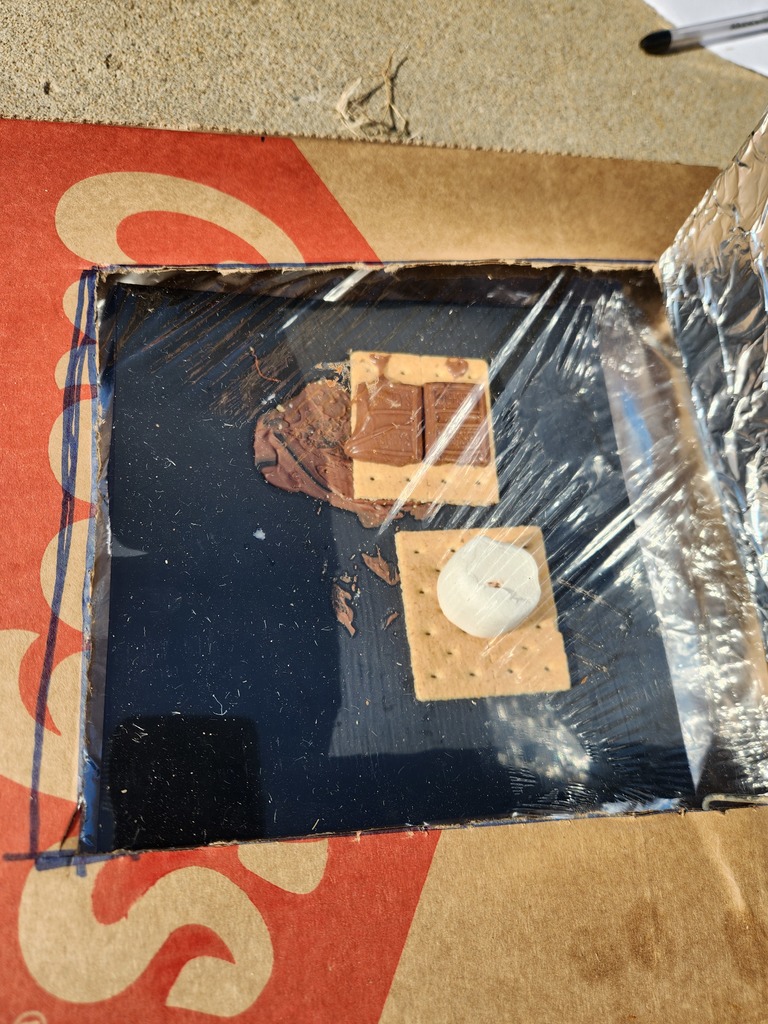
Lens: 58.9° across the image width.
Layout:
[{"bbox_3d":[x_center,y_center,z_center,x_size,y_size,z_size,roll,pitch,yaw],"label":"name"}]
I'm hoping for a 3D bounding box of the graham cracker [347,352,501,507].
[{"bbox_3d":[0.016,-0.034,0.285,0.060,0.006,0.065,1,72,-9],"label":"graham cracker"}]

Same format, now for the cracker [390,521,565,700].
[{"bbox_3d":[0.038,0.039,0.266,0.060,0.006,0.065,-2,73,-11],"label":"cracker"}]

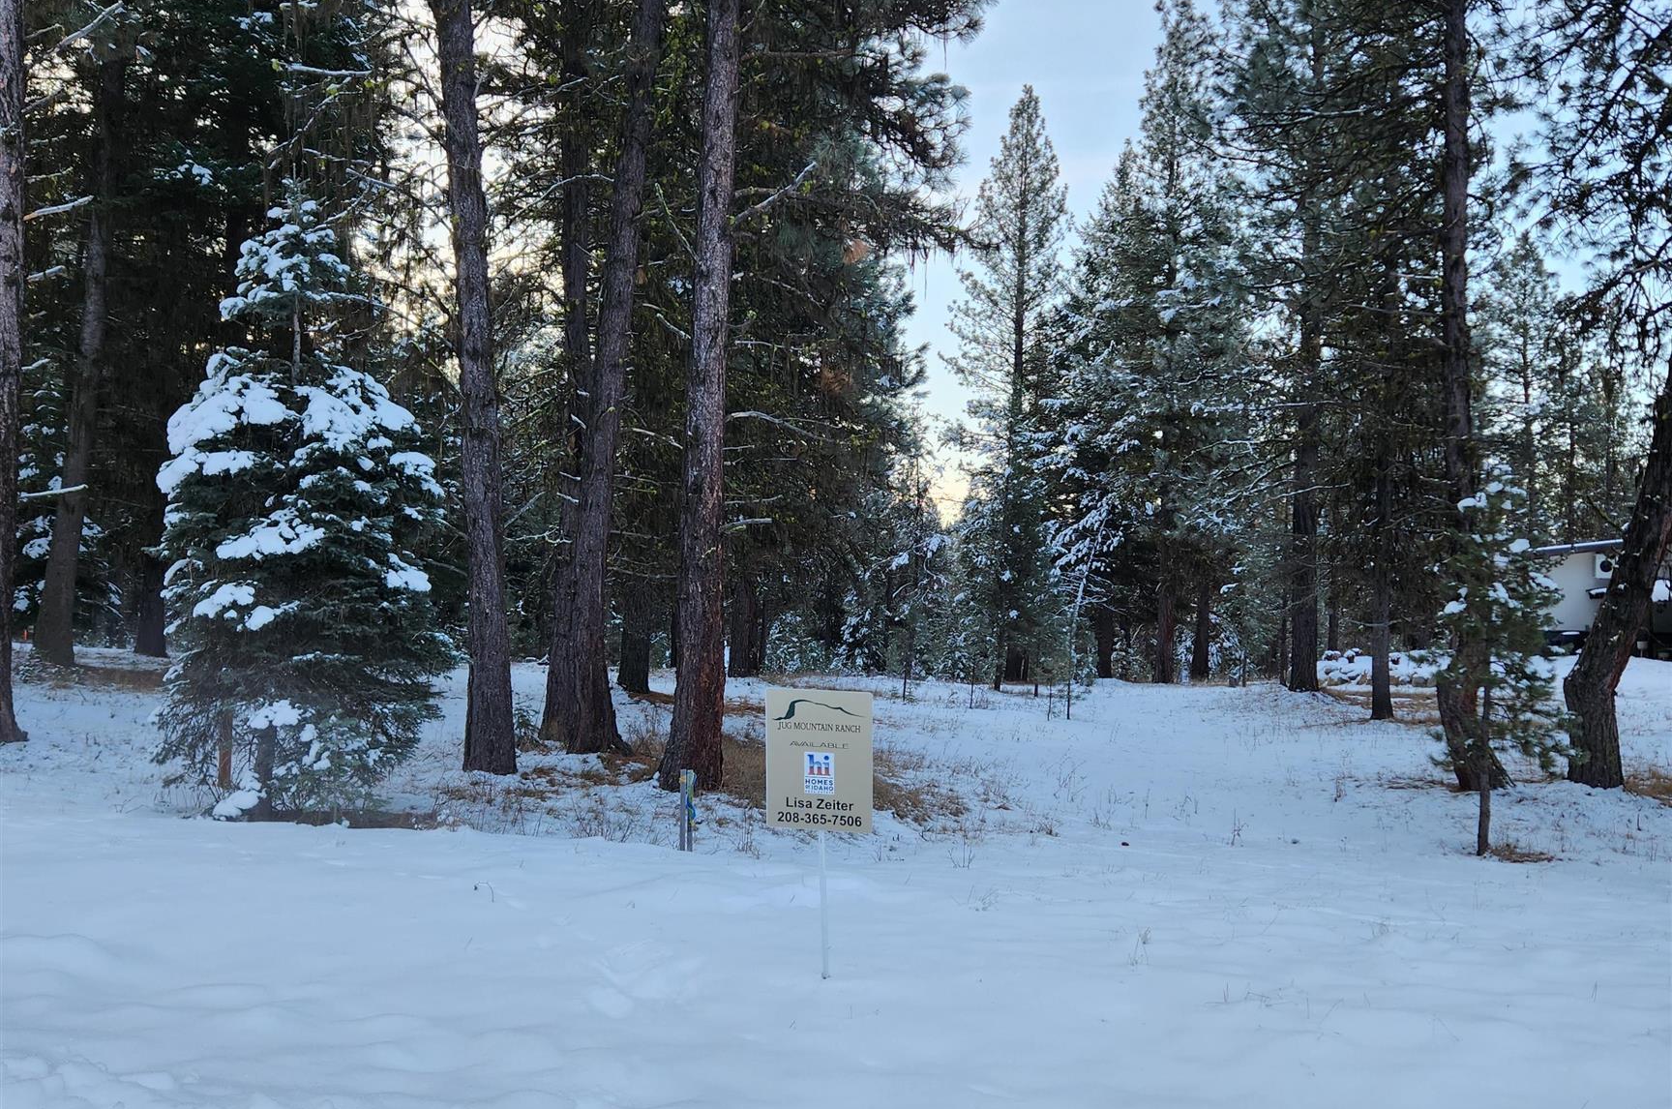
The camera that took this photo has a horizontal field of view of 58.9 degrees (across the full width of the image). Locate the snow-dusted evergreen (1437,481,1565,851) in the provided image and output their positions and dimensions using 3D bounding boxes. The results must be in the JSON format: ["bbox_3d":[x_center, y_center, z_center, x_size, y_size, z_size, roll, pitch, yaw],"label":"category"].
[{"bbox_3d":[4.190,0.693,9.328,0.770,2.344,0.750,0,-1,0],"label":"snow-dusted evergreen"}]

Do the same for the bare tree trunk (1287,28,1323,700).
[{"bbox_3d":[7.819,-3.098,24.629,0.590,10.779,0.500,0,-1,0],"label":"bare tree trunk"}]

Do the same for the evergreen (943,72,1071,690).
[{"bbox_3d":[2.851,-2.789,24.621,2.050,10.046,2.000,0,-1,0],"label":"evergreen"}]

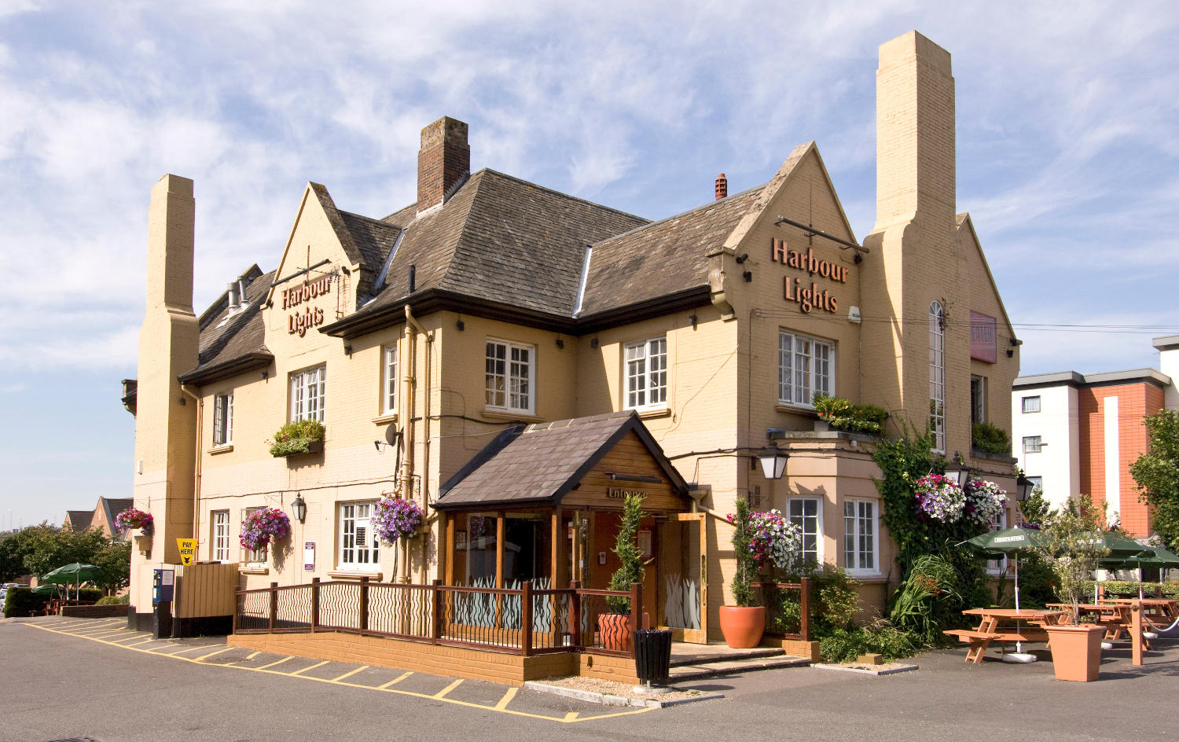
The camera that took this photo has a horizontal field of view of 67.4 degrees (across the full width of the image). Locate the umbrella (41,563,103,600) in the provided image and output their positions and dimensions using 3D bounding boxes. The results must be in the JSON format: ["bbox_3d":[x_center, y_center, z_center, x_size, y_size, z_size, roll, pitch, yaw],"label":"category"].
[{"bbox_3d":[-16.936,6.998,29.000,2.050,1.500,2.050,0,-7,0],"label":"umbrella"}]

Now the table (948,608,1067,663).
[{"bbox_3d":[6.761,4.214,14.200,2.050,0.750,2.050,3,-7,-20],"label":"table"}]

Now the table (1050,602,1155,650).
[{"bbox_3d":[9.739,4.892,16.900,1.750,0.770,1.750,8,-11,-44],"label":"table"}]

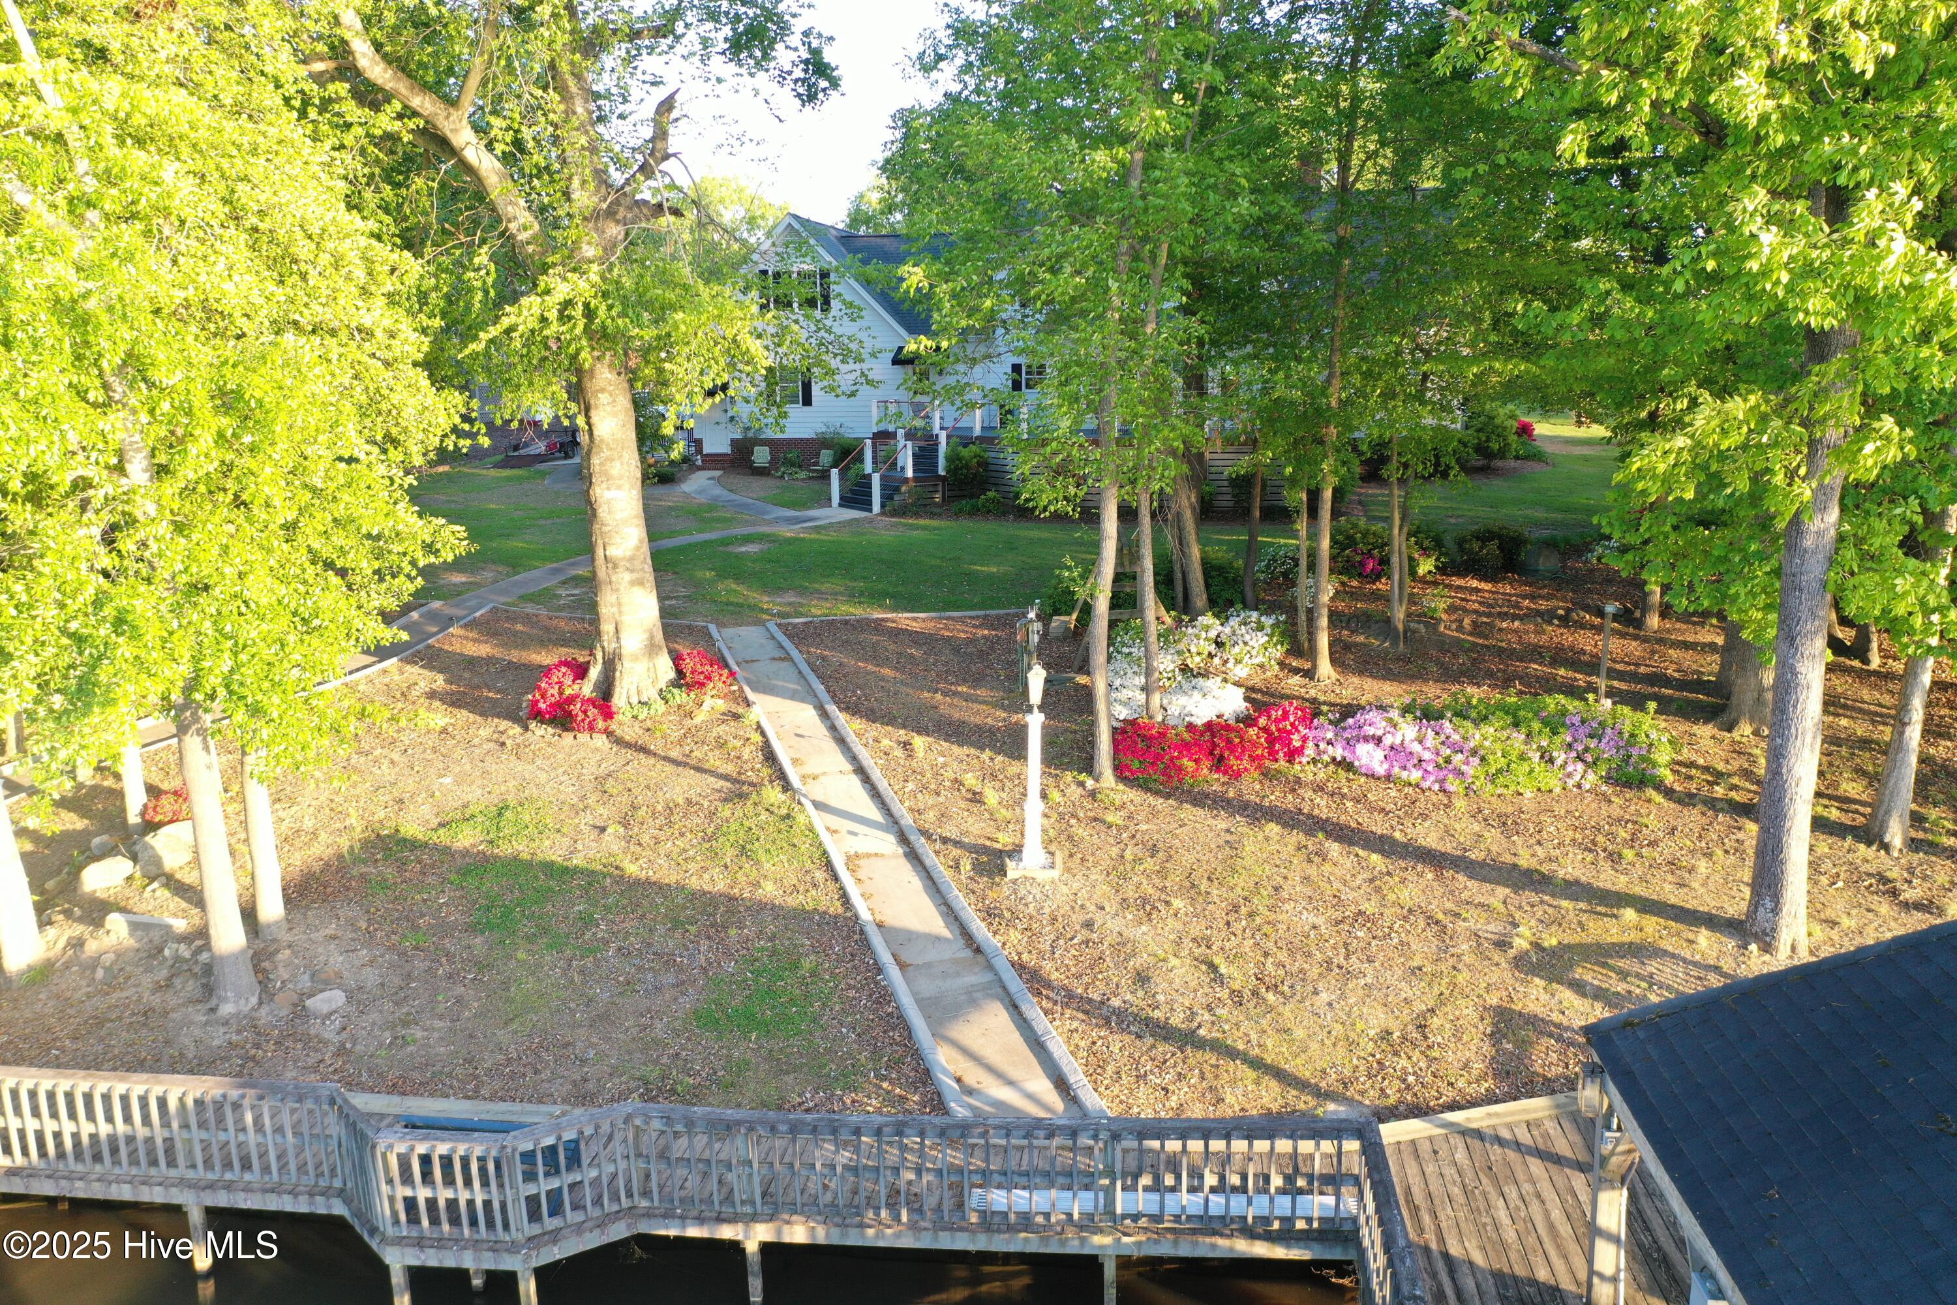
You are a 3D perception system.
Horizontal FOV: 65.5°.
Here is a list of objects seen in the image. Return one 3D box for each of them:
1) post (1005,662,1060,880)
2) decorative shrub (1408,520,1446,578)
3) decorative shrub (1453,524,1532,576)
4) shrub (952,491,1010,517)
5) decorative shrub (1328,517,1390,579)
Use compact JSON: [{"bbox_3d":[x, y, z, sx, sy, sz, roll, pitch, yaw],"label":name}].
[{"bbox_3d":[0.628,1.330,17.733,0.620,2.550,0.600,0,14,0],"label":"post"},{"bbox_3d":[10.110,-2.374,34.635,1.100,1.200,1.100,0,14,0],"label":"decorative shrub"},{"bbox_3d":[11.798,-2.448,35.022,1.780,1.100,1.500,0,14,0],"label":"decorative shrub"},{"bbox_3d":[0.062,-4.229,42.658,1.600,0.650,1.000,0,14,0],"label":"shrub"},{"bbox_3d":[8.578,-2.376,34.516,1.450,1.250,1.300,0,14,0],"label":"decorative shrub"}]

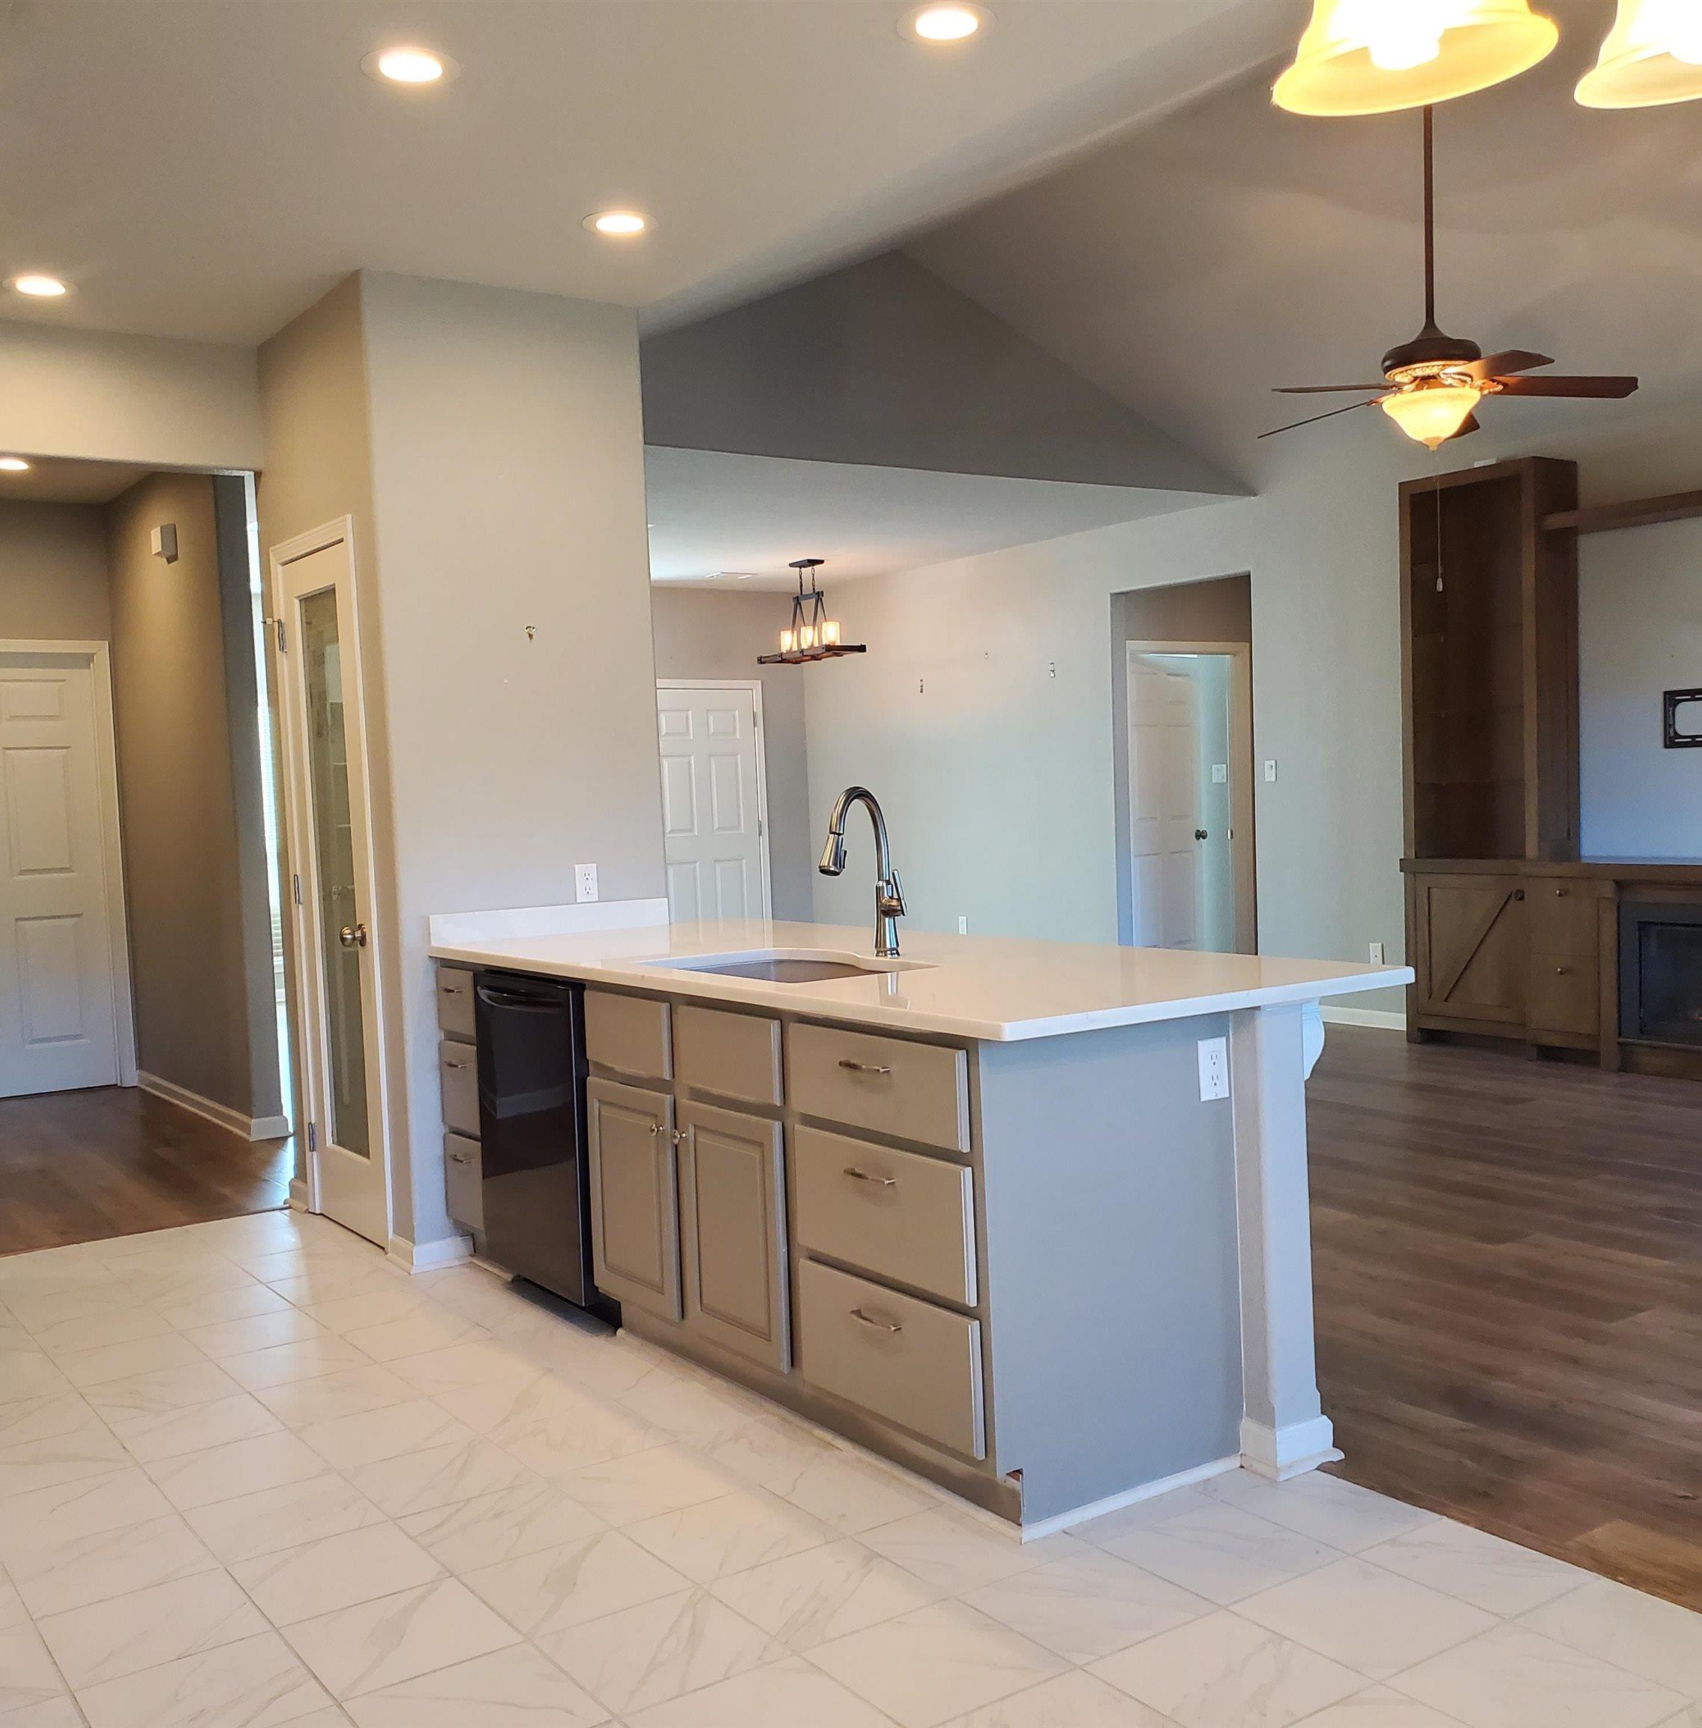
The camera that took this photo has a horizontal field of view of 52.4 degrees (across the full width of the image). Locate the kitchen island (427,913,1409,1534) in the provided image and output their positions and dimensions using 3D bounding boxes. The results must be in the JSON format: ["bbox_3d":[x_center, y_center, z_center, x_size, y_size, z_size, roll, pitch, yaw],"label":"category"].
[{"bbox_3d":[-0.042,0.664,4.115,0.980,0.910,2.530,-4,3,-34],"label":"kitchen island"}]

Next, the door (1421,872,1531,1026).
[{"bbox_3d":[2.813,0.377,7.844,0.035,0.665,0.580,-4,3,-34],"label":"door"}]

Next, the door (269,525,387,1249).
[{"bbox_3d":[-1.594,0.086,5.330,0.060,2.090,0.700,-4,3,-34],"label":"door"}]

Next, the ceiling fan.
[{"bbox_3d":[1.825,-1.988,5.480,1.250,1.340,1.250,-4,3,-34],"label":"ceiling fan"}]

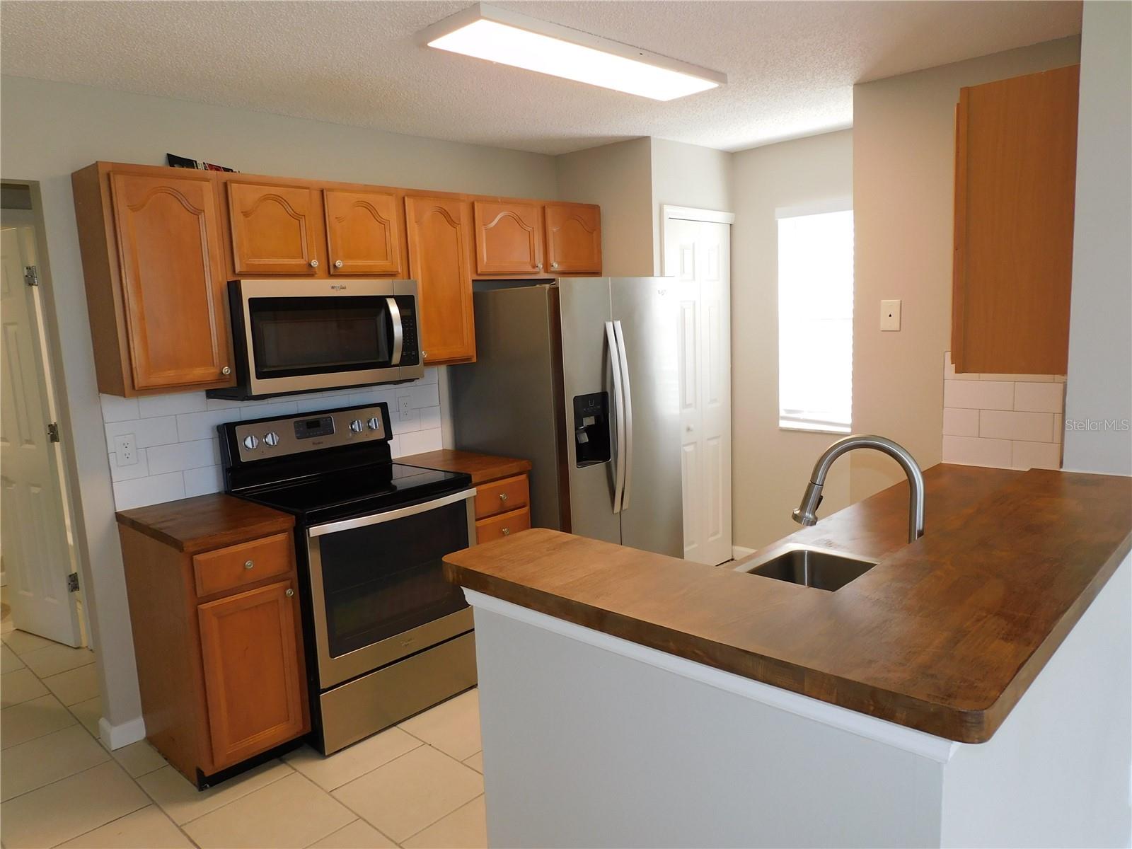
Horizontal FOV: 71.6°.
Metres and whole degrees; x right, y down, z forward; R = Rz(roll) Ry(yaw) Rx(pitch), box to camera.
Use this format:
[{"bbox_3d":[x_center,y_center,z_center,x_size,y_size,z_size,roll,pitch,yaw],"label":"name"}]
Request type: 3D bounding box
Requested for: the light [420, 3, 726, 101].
[{"bbox_3d":[0.077,-1.200,2.574,0.292,0.060,1.185,6,12,44],"label":"light"}]

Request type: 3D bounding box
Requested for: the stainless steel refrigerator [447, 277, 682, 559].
[{"bbox_3d":[0.024,0.134,4.032,0.830,1.735,0.860,6,12,44],"label":"stainless steel refrigerator"}]

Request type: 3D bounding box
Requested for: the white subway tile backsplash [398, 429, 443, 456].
[{"bbox_3d":[-0.708,0.087,3.851,0.014,0.111,0.252,6,12,43],"label":"white subway tile backsplash"}]

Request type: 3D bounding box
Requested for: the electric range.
[{"bbox_3d":[-0.855,0.556,3.219,0.698,1.178,0.752,6,12,43],"label":"electric range"}]

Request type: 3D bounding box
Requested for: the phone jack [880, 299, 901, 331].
[{"bbox_3d":[1.323,-0.443,3.198,0.077,0.124,0.010,6,12,43],"label":"phone jack"}]

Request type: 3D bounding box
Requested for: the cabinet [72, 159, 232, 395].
[{"bbox_3d":[-1.467,-0.507,2.825,0.320,0.768,0.380,6,12,44],"label":"cabinet"}]

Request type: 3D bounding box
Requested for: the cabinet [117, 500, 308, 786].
[{"bbox_3d":[-1.298,0.774,2.916,0.635,0.907,0.376,6,12,44],"label":"cabinet"}]

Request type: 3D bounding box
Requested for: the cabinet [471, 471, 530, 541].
[{"bbox_3d":[-0.508,0.633,3.727,0.625,0.880,0.372,6,12,44],"label":"cabinet"}]

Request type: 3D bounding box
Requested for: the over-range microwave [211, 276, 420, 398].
[{"bbox_3d":[-1.011,-0.360,3.193,0.416,0.430,0.751,6,12,43],"label":"over-range microwave"}]

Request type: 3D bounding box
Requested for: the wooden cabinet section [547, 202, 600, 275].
[{"bbox_3d":[-0.055,-0.968,4.207,0.310,0.358,0.432,6,12,44],"label":"wooden cabinet section"}]

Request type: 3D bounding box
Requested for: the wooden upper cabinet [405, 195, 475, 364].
[{"bbox_3d":[-0.637,-0.640,3.597,0.247,0.730,0.346,6,12,43],"label":"wooden upper cabinet"}]

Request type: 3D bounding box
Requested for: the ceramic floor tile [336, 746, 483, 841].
[{"bbox_3d":[-0.521,1.246,2.668,0.403,0.012,0.403,6,12,44],"label":"ceramic floor tile"}]

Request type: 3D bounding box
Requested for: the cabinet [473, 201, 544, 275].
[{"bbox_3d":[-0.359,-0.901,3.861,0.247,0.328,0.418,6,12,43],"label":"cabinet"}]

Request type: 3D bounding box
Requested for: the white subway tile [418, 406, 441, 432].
[{"bbox_3d":[-0.671,-0.030,3.878,0.014,0.110,0.129,6,12,43],"label":"white subway tile"}]

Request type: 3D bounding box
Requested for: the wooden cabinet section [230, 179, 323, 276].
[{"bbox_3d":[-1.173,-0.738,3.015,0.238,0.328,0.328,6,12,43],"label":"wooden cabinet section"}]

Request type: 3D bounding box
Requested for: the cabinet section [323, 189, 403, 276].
[{"bbox_3d":[-0.936,-0.795,3.323,0.310,0.350,0.366,6,12,44],"label":"cabinet section"}]

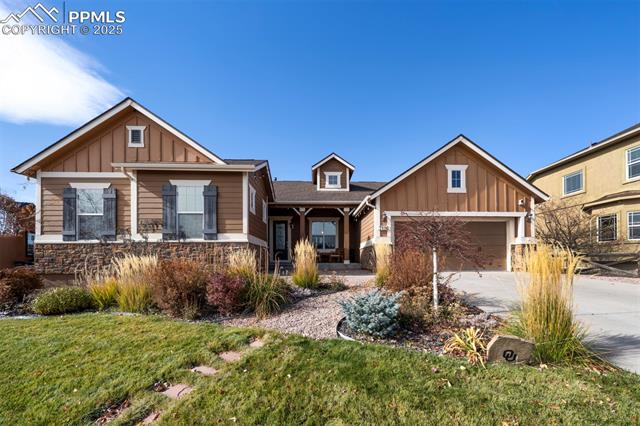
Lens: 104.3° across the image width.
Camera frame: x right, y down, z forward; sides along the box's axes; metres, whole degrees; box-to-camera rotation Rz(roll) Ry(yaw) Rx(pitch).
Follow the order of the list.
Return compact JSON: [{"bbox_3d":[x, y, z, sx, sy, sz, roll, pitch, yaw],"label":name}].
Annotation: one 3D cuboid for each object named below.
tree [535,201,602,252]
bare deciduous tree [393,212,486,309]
[{"bbox_3d":[11.445,1.040,11.500,2.600,3.000,2.500,0,-4,0],"label":"tree"},{"bbox_3d":[2.573,1.031,5.400,1.900,2.050,1.800,0,-4,0],"label":"bare deciduous tree"}]

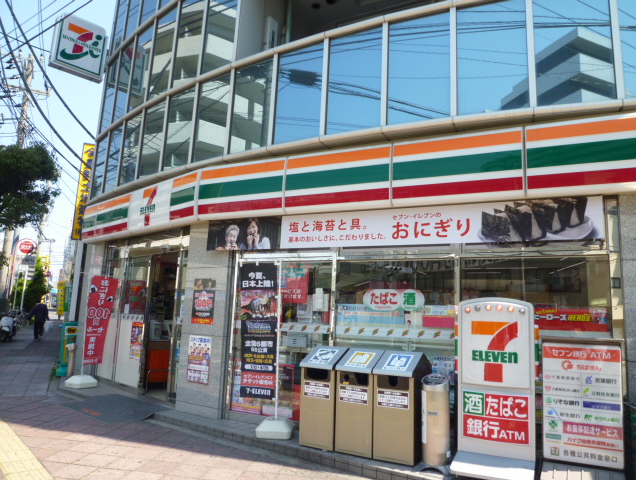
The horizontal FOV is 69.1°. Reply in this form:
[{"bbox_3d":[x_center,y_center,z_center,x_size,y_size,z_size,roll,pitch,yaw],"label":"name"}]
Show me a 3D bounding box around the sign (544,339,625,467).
[{"bbox_3d":[2.365,1.466,4.149,0.628,1.074,0.103,-2,-9,25],"label":"sign"}]

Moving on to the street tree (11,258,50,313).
[{"bbox_3d":[-16.805,3.147,27.169,2.300,3.700,2.300,6,-9,-31],"label":"street tree"}]

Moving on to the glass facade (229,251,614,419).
[{"bbox_3d":[0.889,1.259,5.697,4.693,2.212,0.124,-2,-9,26],"label":"glass facade"}]

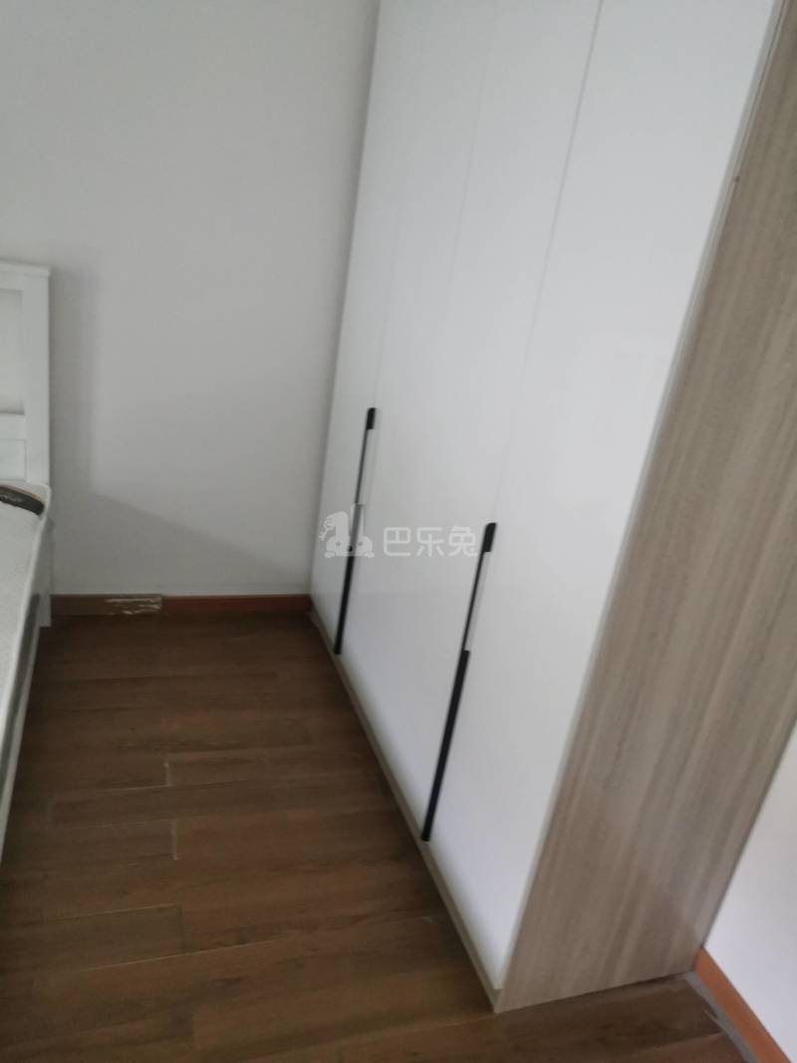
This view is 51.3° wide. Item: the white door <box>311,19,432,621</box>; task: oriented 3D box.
[{"bbox_3d":[-0.105,-0.661,2.737,0.040,2.209,0.457,0,23,-20],"label":"white door"}]

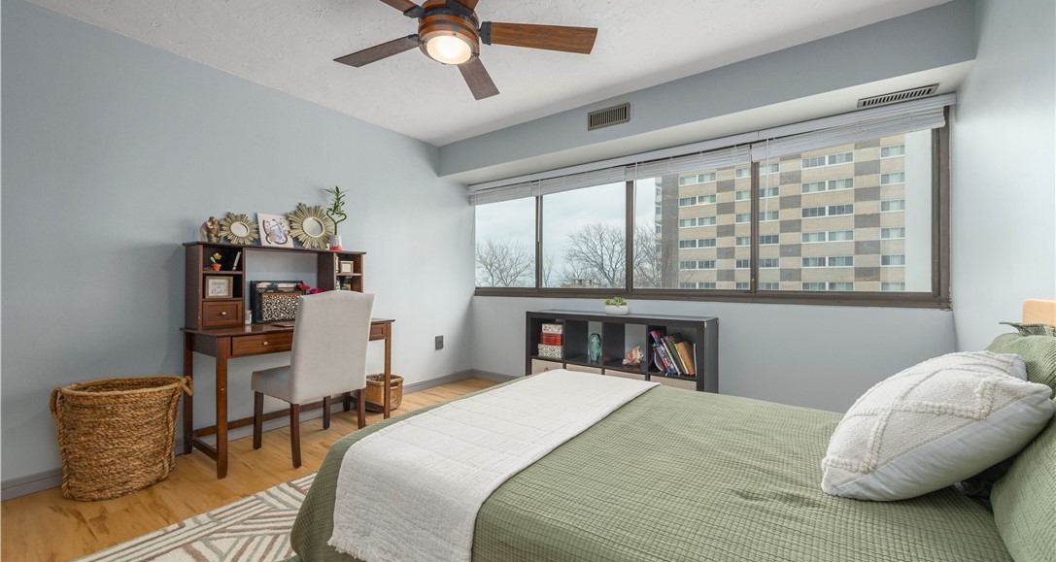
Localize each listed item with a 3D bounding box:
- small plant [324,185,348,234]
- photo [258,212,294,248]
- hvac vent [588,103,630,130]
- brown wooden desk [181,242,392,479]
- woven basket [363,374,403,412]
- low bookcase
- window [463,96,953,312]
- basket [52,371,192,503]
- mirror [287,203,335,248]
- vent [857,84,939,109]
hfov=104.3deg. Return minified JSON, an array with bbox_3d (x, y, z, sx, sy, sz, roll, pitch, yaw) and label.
[{"bbox_3d":[-1.447,-0.540,3.104,0.150,0.360,0.160,0,0,36],"label":"small plant"},{"bbox_3d":[-1.773,-0.346,2.885,0.020,0.254,0.204,-22,-12,34],"label":"photo"},{"bbox_3d":[0.600,-1.214,3.042,0.334,0.132,0.020,0,0,36],"label":"hvac vent"},{"bbox_3d":[-1.555,0.415,2.788,0.568,1.281,1.131,0,0,36],"label":"brown wooden desk"},{"bbox_3d":[-1.216,0.931,3.433,0.310,0.245,0.225,0,0,36],"label":"woven basket"},{"bbox_3d":[0.708,0.664,3.329,1.468,0.770,0.400,0,0,36],"label":"low bookcase"},{"bbox_3d":[0.923,-0.439,3.447,3.720,1.220,0.120,0,0,36],"label":"window"},{"bbox_3d":[-2.095,0.798,2.148,0.500,0.515,0.420,0,0,-42],"label":"basket"},{"bbox_3d":[-1.616,-0.402,3.091,0.025,0.350,0.350,-22,-12,34],"label":"mirror"},{"bbox_3d":[2.086,-1.051,2.325,0.336,0.020,0.148,0,0,36],"label":"vent"}]

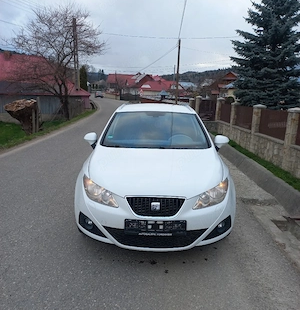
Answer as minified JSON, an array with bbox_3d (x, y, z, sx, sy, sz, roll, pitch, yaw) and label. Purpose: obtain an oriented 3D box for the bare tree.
[{"bbox_3d":[-5.326,-5.318,16.817,5.590,6.600,5.310,1,12,0],"label":"bare tree"}]

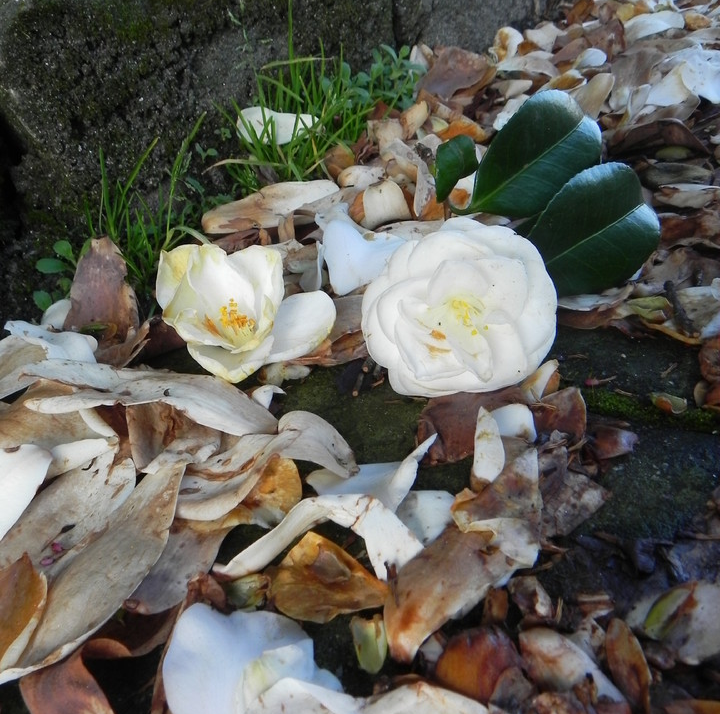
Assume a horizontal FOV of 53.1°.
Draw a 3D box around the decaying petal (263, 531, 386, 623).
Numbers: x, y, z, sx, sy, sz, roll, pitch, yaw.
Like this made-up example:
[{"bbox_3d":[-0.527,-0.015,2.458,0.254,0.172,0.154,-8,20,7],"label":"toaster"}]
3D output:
[{"bbox_3d":[-0.012,0.079,0.258,0.042,0.016,0.031,0,40,0],"label":"decaying petal"}]

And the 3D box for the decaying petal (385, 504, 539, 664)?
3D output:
[{"bbox_3d":[0.036,0.079,0.252,0.030,0.014,0.062,38,54,25],"label":"decaying petal"}]

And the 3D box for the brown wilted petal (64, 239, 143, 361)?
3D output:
[{"bbox_3d":[-0.126,-0.028,0.355,0.036,0.061,0.020,0,10,0],"label":"brown wilted petal"}]

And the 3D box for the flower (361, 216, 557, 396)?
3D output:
[{"bbox_3d":[0.046,-0.024,0.344,0.089,0.042,0.082,0,70,5],"label":"flower"}]

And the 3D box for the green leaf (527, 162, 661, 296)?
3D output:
[{"bbox_3d":[0.120,-0.066,0.383,0.076,0.016,0.056,-29,59,-24],"label":"green leaf"}]

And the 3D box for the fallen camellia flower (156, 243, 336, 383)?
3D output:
[{"bbox_3d":[-0.053,-0.020,0.345,0.078,0.048,0.050,0,40,0],"label":"fallen camellia flower"}]

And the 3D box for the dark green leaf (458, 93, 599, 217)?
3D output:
[{"bbox_3d":[0.089,-0.105,0.375,0.087,0.016,0.048,-43,74,-3],"label":"dark green leaf"}]

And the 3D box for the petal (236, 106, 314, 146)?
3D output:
[{"bbox_3d":[-0.058,-0.161,0.500,0.051,0.014,0.028,0,40,0],"label":"petal"}]

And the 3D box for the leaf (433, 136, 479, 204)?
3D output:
[{"bbox_3d":[0.054,-0.104,0.402,0.025,0.012,0.040,-1,62,23],"label":"leaf"}]

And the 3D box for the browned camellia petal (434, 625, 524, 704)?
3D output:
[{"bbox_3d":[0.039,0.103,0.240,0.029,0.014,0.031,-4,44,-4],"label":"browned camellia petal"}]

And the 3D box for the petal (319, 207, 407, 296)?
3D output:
[{"bbox_3d":[0.002,-0.056,0.385,0.046,0.025,0.040,0,40,0],"label":"petal"}]

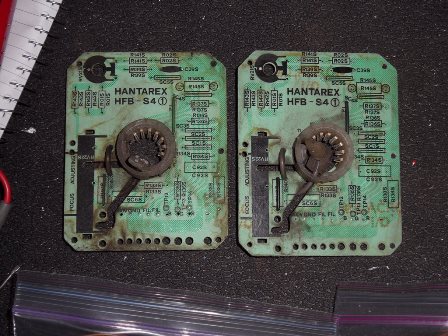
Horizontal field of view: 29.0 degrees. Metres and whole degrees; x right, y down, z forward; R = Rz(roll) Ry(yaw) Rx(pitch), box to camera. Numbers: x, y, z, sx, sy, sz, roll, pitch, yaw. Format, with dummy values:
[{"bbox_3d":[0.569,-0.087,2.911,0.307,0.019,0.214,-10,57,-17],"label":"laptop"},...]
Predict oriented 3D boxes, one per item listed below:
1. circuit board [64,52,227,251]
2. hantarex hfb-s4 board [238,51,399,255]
[{"bbox_3d":[-0.044,-0.011,0.483,0.091,0.016,0.113,0,81,-2],"label":"circuit board"},{"bbox_3d":[0.053,-0.009,0.472,0.091,0.016,0.113,1,83,-7],"label":"hantarex hfb-s4 board"}]

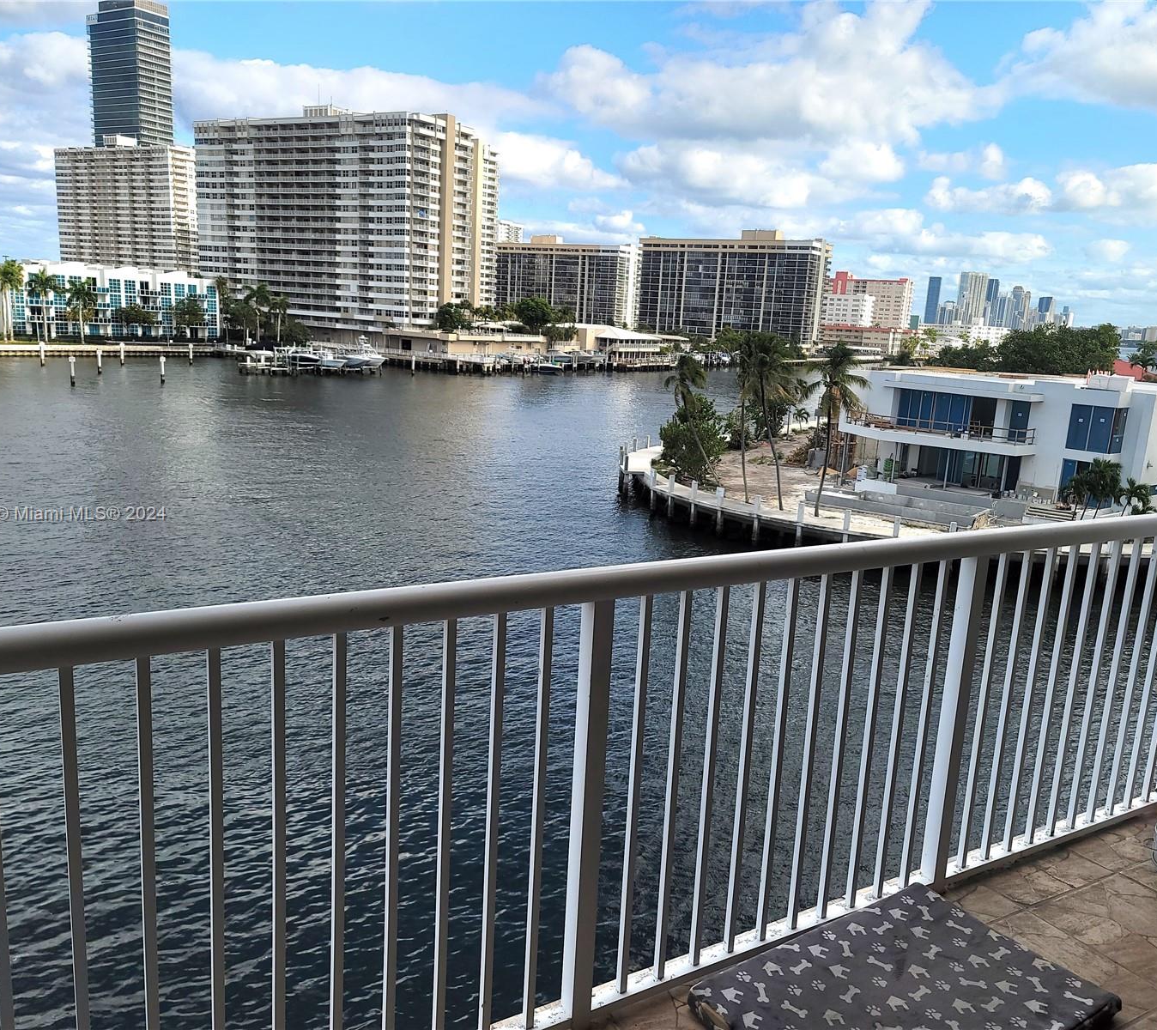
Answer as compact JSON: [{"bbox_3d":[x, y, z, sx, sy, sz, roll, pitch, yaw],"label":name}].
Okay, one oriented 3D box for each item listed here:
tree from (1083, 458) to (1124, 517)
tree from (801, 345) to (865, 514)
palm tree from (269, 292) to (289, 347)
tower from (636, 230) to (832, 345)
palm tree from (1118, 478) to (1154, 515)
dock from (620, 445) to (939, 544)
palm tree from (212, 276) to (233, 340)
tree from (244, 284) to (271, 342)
[{"bbox_3d":[36.528,-1.589,68.981,2.900,4.790,2.800,3,12,0],"label":"tree"},{"bbox_3d":[17.195,-5.724,67.208,4.700,11.988,4.700,3,12,0],"label":"tree"},{"bbox_3d":[-69.094,-45.301,229.336,4.500,12.065,4.500,3,12,0],"label":"palm tree"},{"bbox_3d":[63.276,-92.838,403.931,73.000,44.500,27.000,9,14,26],"label":"tower"},{"bbox_3d":[39.344,-1.020,70.144,2.600,3.486,2.600,3,12,0],"label":"palm tree"},{"bbox_3d":[11.017,-1.899,78.831,11.500,2.300,38.000,-2,13,-23],"label":"dock"},{"bbox_3d":[-81.862,-47.389,228.276,4.500,15.254,4.500,3,12,0],"label":"palm tree"},{"bbox_3d":[-73.233,-45.949,226.789,6.000,13.966,5.800,3,12,0],"label":"tree"}]

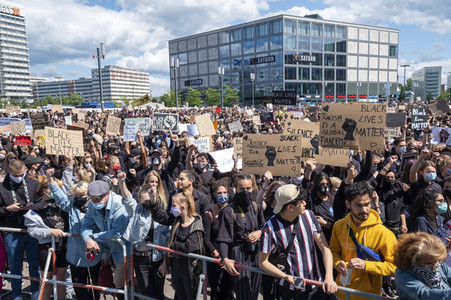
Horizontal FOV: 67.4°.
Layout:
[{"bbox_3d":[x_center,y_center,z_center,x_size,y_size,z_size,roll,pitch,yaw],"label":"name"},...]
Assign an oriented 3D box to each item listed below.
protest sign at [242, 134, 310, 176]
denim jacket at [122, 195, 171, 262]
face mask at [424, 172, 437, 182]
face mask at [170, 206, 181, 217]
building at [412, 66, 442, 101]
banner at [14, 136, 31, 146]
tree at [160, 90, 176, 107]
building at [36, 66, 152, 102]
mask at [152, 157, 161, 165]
[{"bbox_3d":[0.498,0.062,3.600,0.630,0.460,0.020,0,8,8],"label":"protest sign"},{"bbox_3d":[-0.766,0.766,3.300,0.430,0.600,0.310,-5,9,-30],"label":"denim jacket"},{"bbox_3d":[2.181,0.289,3.600,0.140,0.095,0.075,-1,7,-3],"label":"face mask"},{"bbox_3d":[-0.448,0.565,3.080,0.080,0.105,0.130,-6,9,-30],"label":"face mask"},{"bbox_3d":[203.837,-65.954,341.779,18.000,36.000,45.000,1,8,22],"label":"building"},{"bbox_3d":[-5.045,-0.211,8.400,0.390,0.250,0.020,-4,9,-19],"label":"banner"},{"bbox_3d":[-15.138,-12.302,90.183,4.700,6.600,4.700,-2,7,0],"label":"tree"},{"bbox_3d":[-134.658,-61.413,338.349,98.000,36.000,53.000,2,9,24],"label":"building"},{"bbox_3d":[-1.062,0.165,5.200,0.140,0.120,0.090,-3,8,-17],"label":"mask"}]

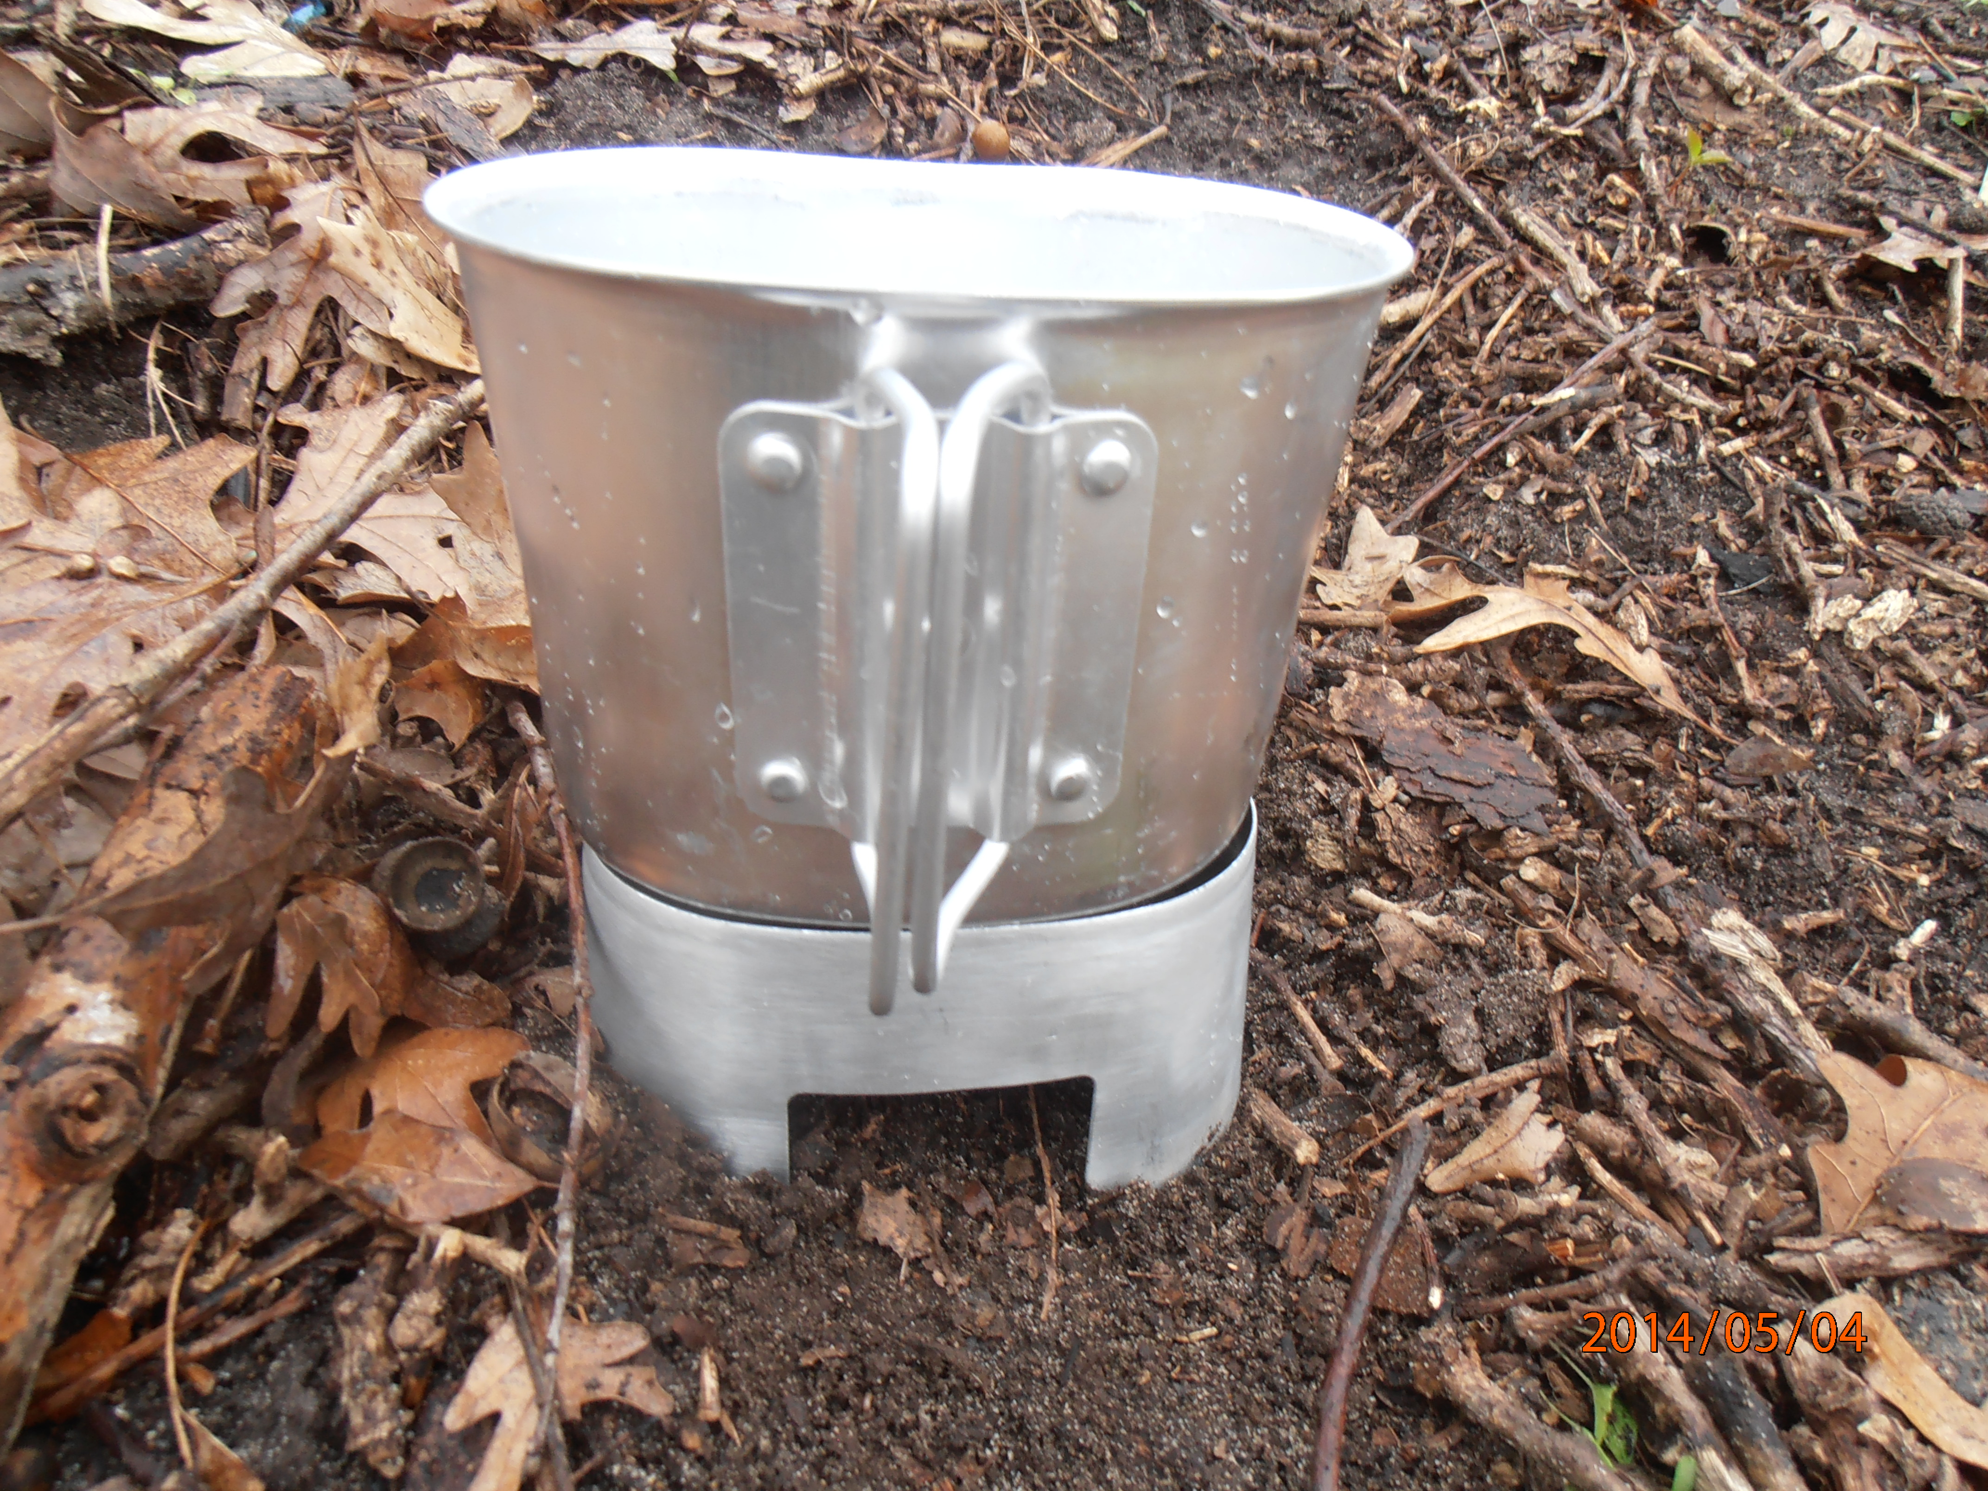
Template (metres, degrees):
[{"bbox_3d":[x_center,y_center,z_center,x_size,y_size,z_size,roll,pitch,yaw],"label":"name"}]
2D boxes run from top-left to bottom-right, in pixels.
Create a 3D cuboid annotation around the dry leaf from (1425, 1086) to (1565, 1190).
[{"bbox_3d":[0.095,0.075,0.261,0.029,0.008,0.016,-20,43,-24],"label":"dry leaf"}]

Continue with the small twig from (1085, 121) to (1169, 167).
[{"bbox_3d":[0.062,-0.278,0.636,0.007,0.005,0.052,29,54,35],"label":"small twig"}]

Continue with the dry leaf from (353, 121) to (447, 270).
[{"bbox_3d":[-0.238,-0.219,0.550,0.038,0.028,0.066,-18,42,-22],"label":"dry leaf"}]

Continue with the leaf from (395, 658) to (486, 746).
[{"bbox_3d":[-0.120,-0.009,0.300,0.020,0.008,0.020,2,56,-1],"label":"leaf"}]

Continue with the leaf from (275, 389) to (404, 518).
[{"bbox_3d":[-0.180,-0.080,0.380,0.035,0.010,0.042,-1,53,-3],"label":"leaf"}]

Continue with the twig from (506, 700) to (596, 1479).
[{"bbox_3d":[-0.074,0.043,0.231,0.011,0.008,0.153,-5,43,-15],"label":"twig"}]

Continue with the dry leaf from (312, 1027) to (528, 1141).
[{"bbox_3d":[-0.100,0.059,0.239,0.035,0.011,0.023,-18,44,-25],"label":"dry leaf"}]

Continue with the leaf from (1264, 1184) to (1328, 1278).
[{"bbox_3d":[0.048,0.077,0.219,0.010,0.004,0.016,8,36,6],"label":"leaf"}]

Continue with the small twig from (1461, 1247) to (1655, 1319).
[{"bbox_3d":[0.087,0.084,0.214,0.032,0.003,0.004,-8,33,-17],"label":"small twig"}]

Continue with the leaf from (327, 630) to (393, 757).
[{"bbox_3d":[-0.140,-0.011,0.305,0.015,0.024,0.012,-1,31,-9],"label":"leaf"}]

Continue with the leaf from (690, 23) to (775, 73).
[{"bbox_3d":[-0.131,-0.349,0.690,0.044,0.014,0.034,17,41,19],"label":"leaf"}]

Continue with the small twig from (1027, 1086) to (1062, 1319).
[{"bbox_3d":[0.008,0.074,0.222,0.004,0.003,0.047,2,31,-3],"label":"small twig"}]

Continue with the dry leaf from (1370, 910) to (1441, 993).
[{"bbox_3d":[0.086,0.043,0.289,0.013,0.008,0.018,-1,31,-9],"label":"dry leaf"}]

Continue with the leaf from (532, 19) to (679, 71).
[{"bbox_3d":[-0.220,-0.397,0.781,0.079,0.015,0.056,-6,41,-13],"label":"leaf"}]

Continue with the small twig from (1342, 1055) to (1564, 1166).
[{"bbox_3d":[0.081,0.065,0.243,0.048,0.003,0.004,-15,36,-27],"label":"small twig"}]

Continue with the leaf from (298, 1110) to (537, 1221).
[{"bbox_3d":[-0.093,0.068,0.223,0.037,0.009,0.020,-19,45,-26],"label":"leaf"}]

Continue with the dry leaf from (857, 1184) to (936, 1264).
[{"bbox_3d":[-0.016,0.076,0.219,0.012,0.009,0.011,3,31,-2],"label":"dry leaf"}]

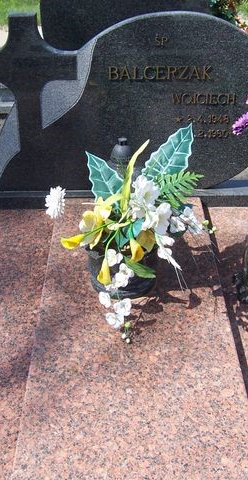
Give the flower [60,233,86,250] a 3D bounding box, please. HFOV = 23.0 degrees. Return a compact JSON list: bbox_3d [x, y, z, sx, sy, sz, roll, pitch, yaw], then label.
[{"bbox_3d":[-0.146,0.004,1.768,0.078,0.042,0.042,-17,34,-14],"label":"flower"}]

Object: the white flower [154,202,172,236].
[{"bbox_3d":[0.123,-0.064,1.898,0.058,0.085,0.060,-1,30,0],"label":"white flower"}]

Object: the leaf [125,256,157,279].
[{"bbox_3d":[0.052,0.087,1.931,0.110,0.050,0.060,16,34,26],"label":"leaf"}]

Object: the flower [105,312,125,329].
[{"bbox_3d":[-0.026,0.220,1.669,0.057,0.038,0.035,-1,30,-1],"label":"flower"}]

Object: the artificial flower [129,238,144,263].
[{"bbox_3d":[0.040,0.033,1.933,0.050,0.072,0.055,-1,30,0],"label":"artificial flower"}]

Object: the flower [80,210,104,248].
[{"bbox_3d":[-0.090,-0.030,1.743,0.070,0.092,0.060,-1,30,-1],"label":"flower"}]

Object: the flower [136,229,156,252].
[{"bbox_3d":[0.068,0.002,1.834,0.060,0.040,0.068,0,66,0],"label":"flower"}]

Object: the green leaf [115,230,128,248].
[{"bbox_3d":[-0.007,-0.002,1.825,0.045,0.030,0.060,0,66,0],"label":"green leaf"}]

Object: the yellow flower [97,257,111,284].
[{"bbox_3d":[-0.061,0.095,1.900,0.048,0.085,0.052,-1,30,0],"label":"yellow flower"}]

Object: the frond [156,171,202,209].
[{"bbox_3d":[0.160,-0.146,1.760,0.135,0.090,0.070,-1,30,-1],"label":"frond"}]

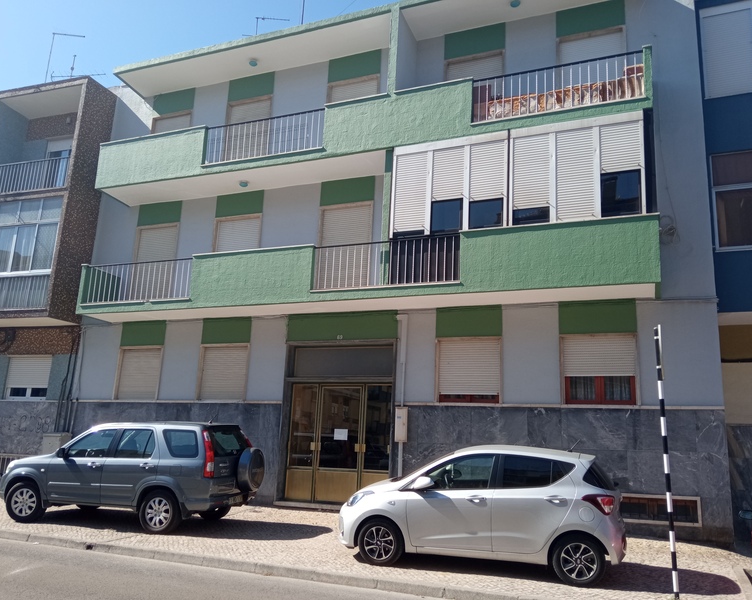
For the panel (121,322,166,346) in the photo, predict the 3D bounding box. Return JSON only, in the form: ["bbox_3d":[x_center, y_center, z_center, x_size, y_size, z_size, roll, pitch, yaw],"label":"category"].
[{"bbox_3d":[-5.282,0.771,14.221,1.250,0.544,0.080,-3,-12,22],"label":"panel"}]

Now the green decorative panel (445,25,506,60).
[{"bbox_3d":[1.978,-5.147,12.476,1.216,0.585,0.080,-3,-12,22],"label":"green decorative panel"}]

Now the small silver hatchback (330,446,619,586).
[{"bbox_3d":[1.359,2.683,8.305,3.660,1.490,1.670,-3,-12,20],"label":"small silver hatchback"}]

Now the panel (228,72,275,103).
[{"bbox_3d":[-3.018,-5.145,15.111,1.294,0.595,0.080,-3,-14,22],"label":"panel"}]

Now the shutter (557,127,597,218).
[{"bbox_3d":[3.385,-2.130,10.587,0.620,1.622,0.061,-3,-14,21],"label":"shutter"}]

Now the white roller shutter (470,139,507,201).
[{"bbox_3d":[1.917,-2.202,10.719,0.590,1.027,0.100,-3,-12,22],"label":"white roller shutter"}]

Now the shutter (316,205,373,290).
[{"bbox_3d":[-0.653,-1.000,13.209,1.262,2.203,0.122,-3,-14,21],"label":"shutter"}]

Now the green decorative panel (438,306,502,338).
[{"bbox_3d":[1.708,0.403,11.446,1.214,0.549,0.080,-3,-12,22],"label":"green decorative panel"}]

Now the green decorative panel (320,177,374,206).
[{"bbox_3d":[-0.609,-2.317,13.360,1.272,0.557,0.080,-3,-14,22],"label":"green decorative panel"}]

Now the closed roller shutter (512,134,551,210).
[{"bbox_3d":[2.714,-2.232,10.883,0.604,1.339,0.061,-3,-14,21],"label":"closed roller shutter"}]

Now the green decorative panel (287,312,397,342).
[{"bbox_3d":[-0.715,0.551,12.669,2.471,0.579,0.080,-3,-14,22],"label":"green decorative panel"}]

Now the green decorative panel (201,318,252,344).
[{"bbox_3d":[-3.198,0.665,13.393,1.236,0.554,0.080,-3,-12,22],"label":"green decorative panel"}]

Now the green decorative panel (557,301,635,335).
[{"bbox_3d":[3.913,0.307,11.036,1.289,0.581,0.076,-3,-14,21],"label":"green decorative panel"}]

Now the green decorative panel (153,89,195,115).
[{"bbox_3d":[-4.908,-4.801,15.214,1.209,0.583,0.080,-3,-12,22],"label":"green decorative panel"}]

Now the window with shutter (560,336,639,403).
[{"bbox_3d":[3.758,1.170,10.485,1.210,1.193,0.140,-3,-12,22],"label":"window with shutter"}]

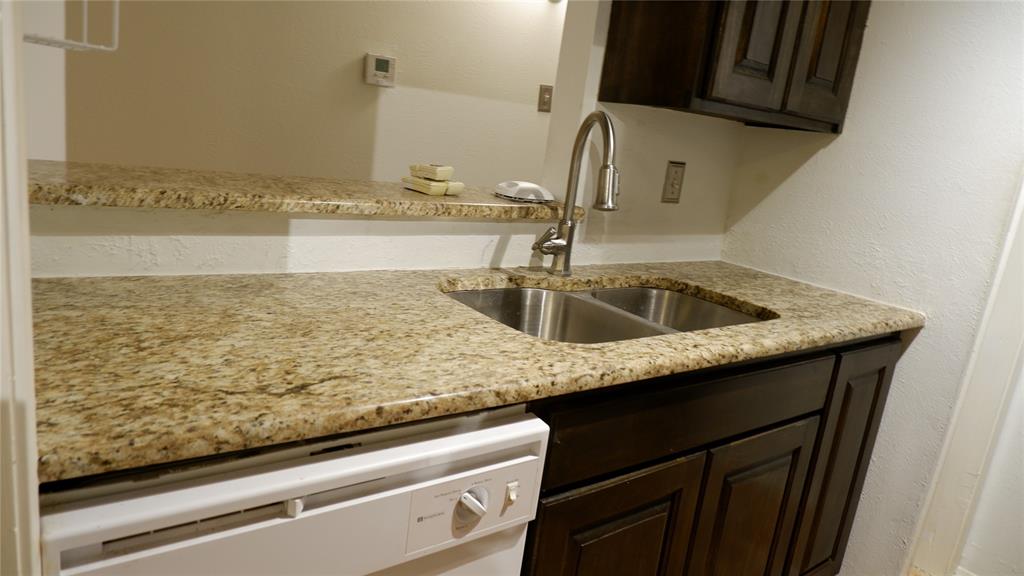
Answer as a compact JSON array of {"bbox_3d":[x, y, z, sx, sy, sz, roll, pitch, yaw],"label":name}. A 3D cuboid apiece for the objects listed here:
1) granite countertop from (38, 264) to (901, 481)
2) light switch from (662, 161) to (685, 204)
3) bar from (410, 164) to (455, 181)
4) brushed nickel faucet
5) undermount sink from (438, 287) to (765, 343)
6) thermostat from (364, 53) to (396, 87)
[{"bbox_3d":[0.129,0.045,1.311,1.844,0.033,0.633,-3,16,-35],"label":"granite countertop"},{"bbox_3d":[0.484,-0.312,1.853,0.074,0.118,0.008,-3,16,-35],"label":"light switch"},{"bbox_3d":[-0.203,-0.298,1.623,0.099,0.031,0.059,18,17,39],"label":"bar"},{"bbox_3d":[0.149,-0.211,1.463,0.110,0.397,0.238,3,14,-17],"label":"brushed nickel faucet"},{"bbox_3d":[0.219,0.150,1.408,0.755,0.200,0.475,-3,16,-35],"label":"undermount sink"},{"bbox_3d":[-0.513,-0.837,2.411,0.114,0.110,0.028,-3,16,-35],"label":"thermostat"}]

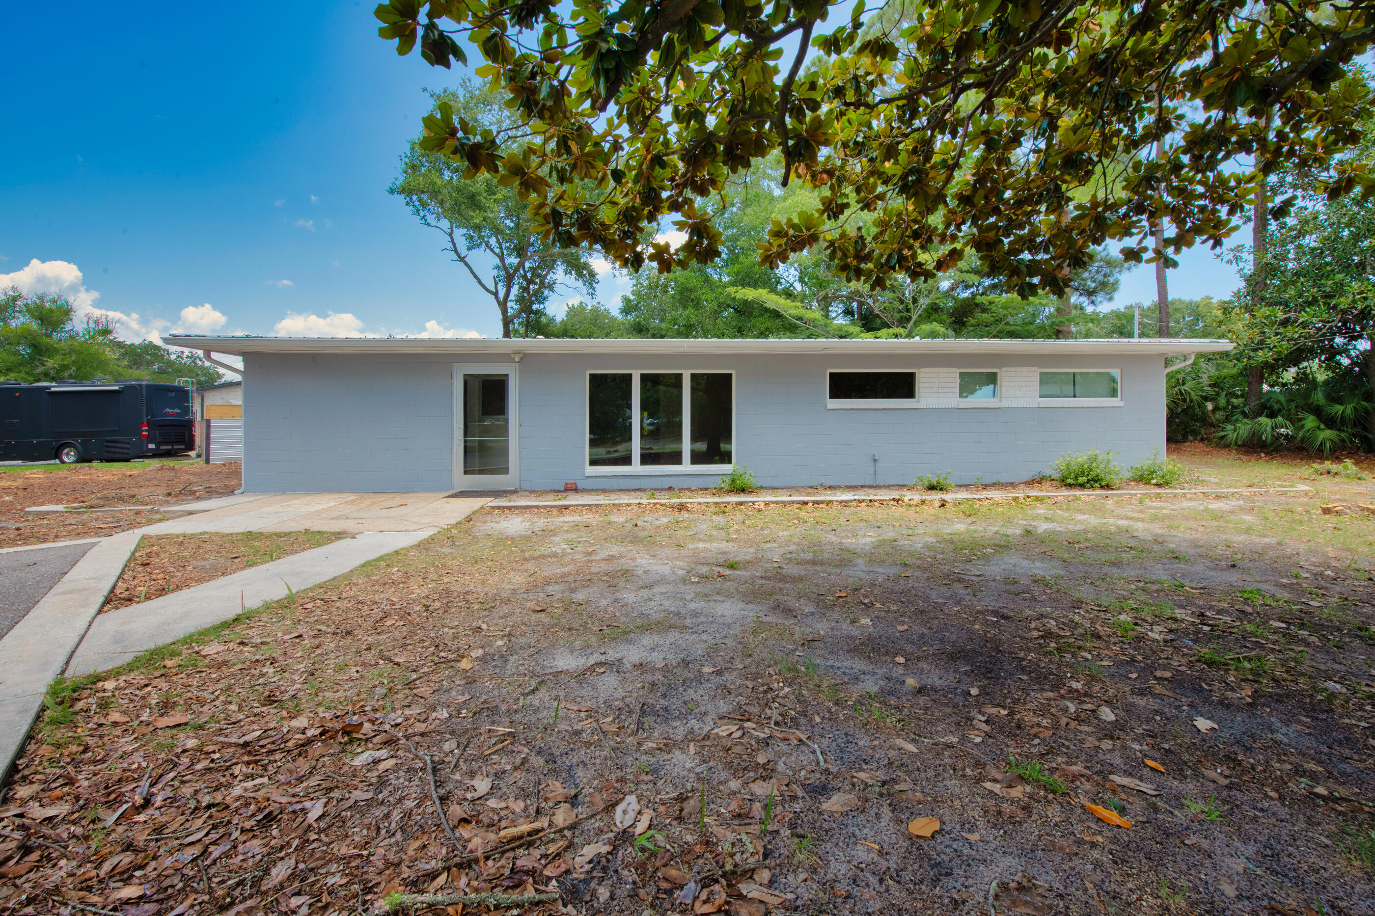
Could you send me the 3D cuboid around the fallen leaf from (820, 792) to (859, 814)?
[{"bbox_3d":[0.538,1.198,1.855,0.076,0.022,0.132,3,4,42],"label":"fallen leaf"}]

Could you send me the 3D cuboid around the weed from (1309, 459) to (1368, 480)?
[{"bbox_3d":[14.124,0.256,11.600,0.750,0.330,0.620,0,3,0],"label":"weed"}]

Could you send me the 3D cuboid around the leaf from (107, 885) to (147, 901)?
[{"bbox_3d":[-1.559,1.217,1.493,0.090,0.030,0.057,0,3,-2],"label":"leaf"}]

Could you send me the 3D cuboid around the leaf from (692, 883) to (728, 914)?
[{"bbox_3d":[0.062,1.213,1.471,0.100,0.035,0.062,-2,4,-34],"label":"leaf"}]

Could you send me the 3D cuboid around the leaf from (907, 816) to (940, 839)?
[{"bbox_3d":[0.776,1.207,1.752,0.128,0.020,0.073,-3,4,-38],"label":"leaf"}]

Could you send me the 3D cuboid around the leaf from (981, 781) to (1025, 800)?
[{"bbox_3d":[1.147,1.197,1.922,0.151,0.020,0.068,0,3,8],"label":"leaf"}]

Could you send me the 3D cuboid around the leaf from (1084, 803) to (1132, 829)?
[{"bbox_3d":[1.414,1.202,1.799,0.068,0.025,0.125,-2,4,-27],"label":"leaf"}]

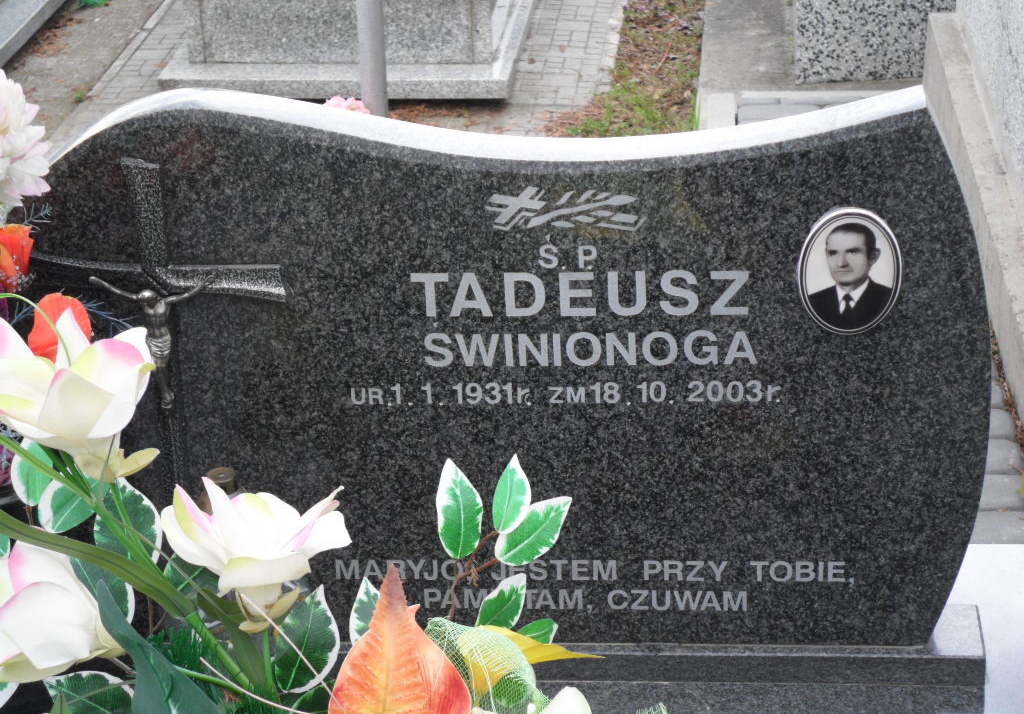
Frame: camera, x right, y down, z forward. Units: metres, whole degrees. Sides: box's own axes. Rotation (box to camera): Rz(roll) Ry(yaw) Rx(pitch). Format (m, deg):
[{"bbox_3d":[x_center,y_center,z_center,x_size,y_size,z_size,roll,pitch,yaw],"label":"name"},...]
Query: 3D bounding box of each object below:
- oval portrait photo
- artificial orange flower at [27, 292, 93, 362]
[{"bbox_3d":[0.297,-0.074,2.232,0.090,0.120,0.009,0,22,5],"label":"oval portrait photo"},{"bbox_3d":[-0.389,-0.024,2.190,0.062,0.065,0.050,0,22,5],"label":"artificial orange flower"}]

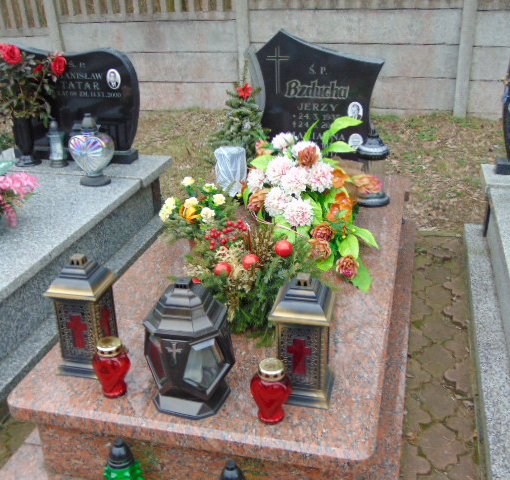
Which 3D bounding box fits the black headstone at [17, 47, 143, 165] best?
[{"bbox_3d":[-0.967,-0.719,3.385,0.765,0.592,0.143,5,25,14],"label":"black headstone"}]

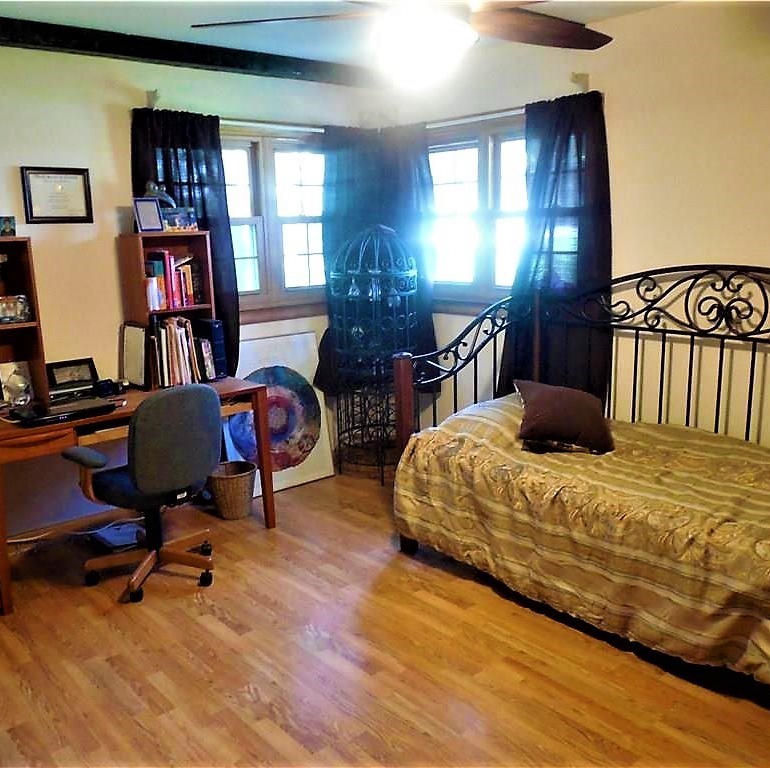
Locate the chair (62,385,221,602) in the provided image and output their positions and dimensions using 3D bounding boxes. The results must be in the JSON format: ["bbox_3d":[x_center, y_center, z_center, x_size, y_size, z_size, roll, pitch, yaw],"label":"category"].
[{"bbox_3d":[-1.052,0.417,3.280,0.623,0.897,0.593,10,17,43],"label":"chair"}]

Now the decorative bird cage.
[{"bbox_3d":[-0.065,-0.188,4.478,0.494,1.520,0.494,-1,12,0],"label":"decorative bird cage"}]

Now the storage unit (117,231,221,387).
[{"bbox_3d":[-1.111,-0.395,3.846,0.372,0.757,0.289,-11,16,-38],"label":"storage unit"}]

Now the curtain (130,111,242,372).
[{"bbox_3d":[-1.039,-0.645,3.954,0.532,1.532,0.114,-11,16,-38],"label":"curtain"}]

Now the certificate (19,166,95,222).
[{"bbox_3d":[-1.562,-0.903,3.545,0.305,0.255,0.023,-11,16,-38],"label":"certificate"}]

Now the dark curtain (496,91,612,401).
[{"bbox_3d":[0.848,-0.627,3.811,0.114,1.608,0.745,-11,16,-38],"label":"dark curtain"}]

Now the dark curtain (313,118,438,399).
[{"bbox_3d":[-0.061,-0.765,4.575,0.760,1.619,0.410,0,12,6],"label":"dark curtain"}]

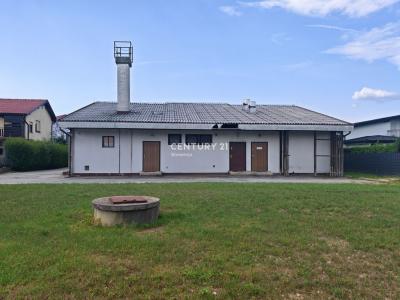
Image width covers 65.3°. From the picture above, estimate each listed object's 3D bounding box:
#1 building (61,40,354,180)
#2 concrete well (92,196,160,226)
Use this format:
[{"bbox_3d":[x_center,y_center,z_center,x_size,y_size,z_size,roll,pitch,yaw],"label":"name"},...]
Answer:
[{"bbox_3d":[0.000,-3.250,29.200,19.400,10.200,17.500,0,-1,-5],"label":"building"},{"bbox_3d":[-1.690,1.385,7.250,1.520,0.440,1.520,0,0,0],"label":"concrete well"}]

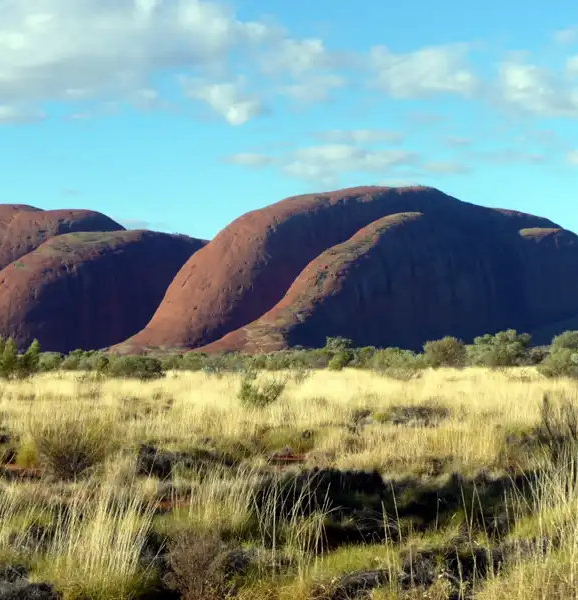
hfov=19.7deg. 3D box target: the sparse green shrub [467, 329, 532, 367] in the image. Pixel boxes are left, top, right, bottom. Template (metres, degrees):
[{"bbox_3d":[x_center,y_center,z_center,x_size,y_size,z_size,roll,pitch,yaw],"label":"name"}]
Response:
[{"bbox_3d":[13.662,3.148,108.000,4.154,2.596,3.531,0,-2,0],"label":"sparse green shrub"}]

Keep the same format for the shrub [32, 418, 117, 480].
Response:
[{"bbox_3d":[-2.836,1.970,22.000,1.137,0.806,1.046,0,-2,0],"label":"shrub"}]

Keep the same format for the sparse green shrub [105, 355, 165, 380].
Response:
[{"bbox_3d":[-7.380,3.269,80.000,2.885,1.298,2.452,0,-2,0],"label":"sparse green shrub"}]

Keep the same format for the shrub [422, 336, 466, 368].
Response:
[{"bbox_3d":[10.028,3.472,108.000,2.856,2.207,2.570,0,-2,0],"label":"shrub"}]

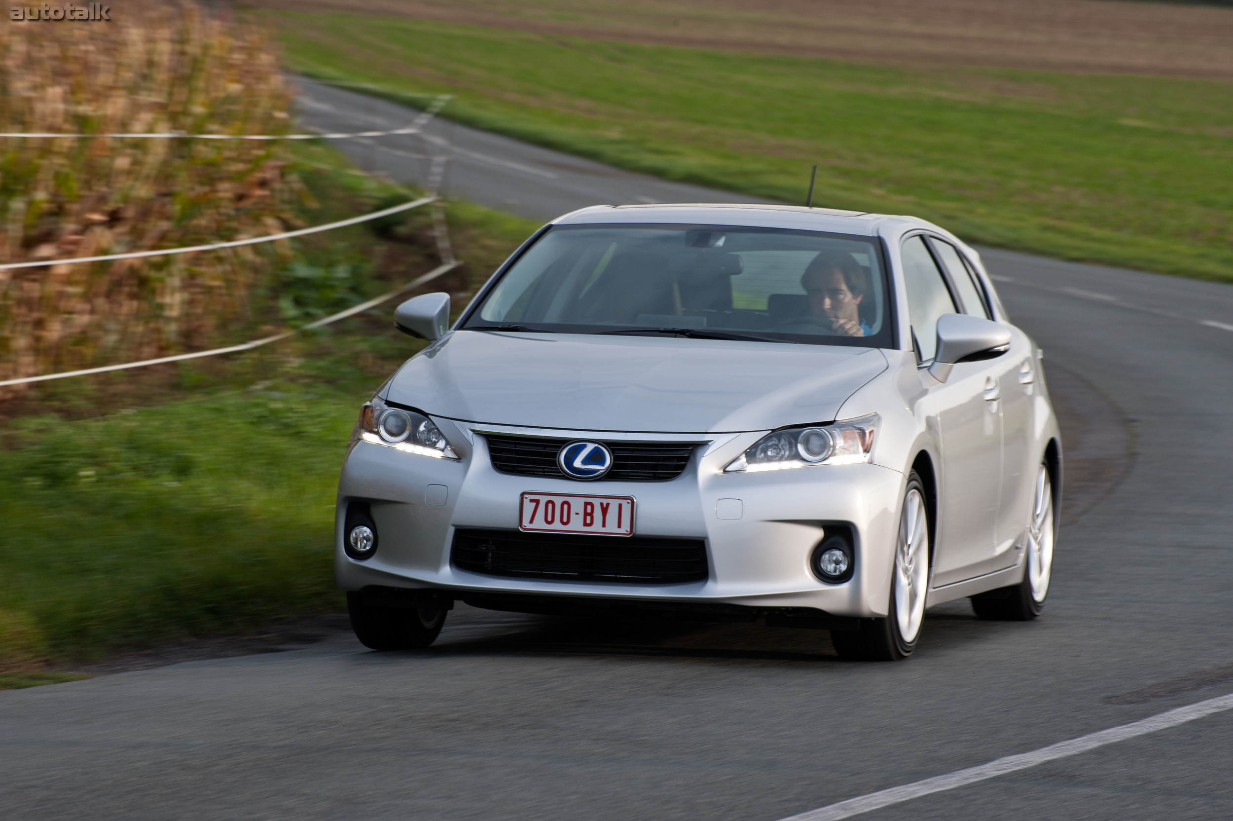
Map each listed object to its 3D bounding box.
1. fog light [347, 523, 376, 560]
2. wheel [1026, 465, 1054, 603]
[{"bbox_3d":[-0.772,0.396,22.897,0.100,0.110,0.090,2,2,12],"label":"fog light"},{"bbox_3d":[1.367,0.418,25.746,0.190,0.465,0.465,2,2,12],"label":"wheel"}]

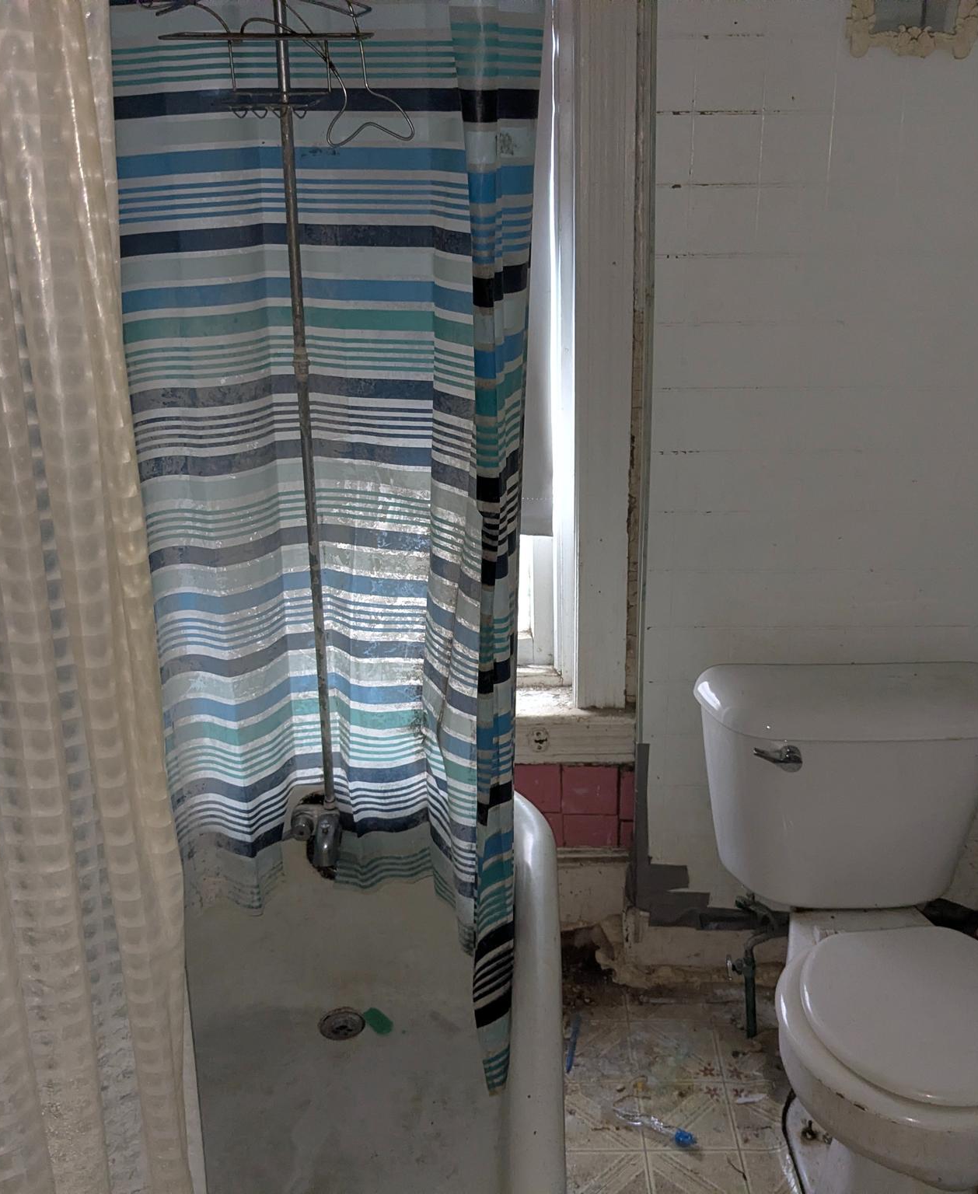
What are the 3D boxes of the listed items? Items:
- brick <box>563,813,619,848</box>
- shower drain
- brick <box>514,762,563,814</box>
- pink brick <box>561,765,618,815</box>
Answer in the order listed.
[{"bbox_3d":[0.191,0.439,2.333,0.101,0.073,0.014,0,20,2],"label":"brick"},{"bbox_3d":[-0.254,0.747,2.158,0.082,0.015,0.082,0,20,2],"label":"shower drain"},{"bbox_3d":[0.083,0.353,2.305,0.101,0.100,0.014,0,20,2],"label":"brick"},{"bbox_3d":[0.187,0.354,2.302,0.102,0.103,0.014,0,20,2],"label":"pink brick"}]

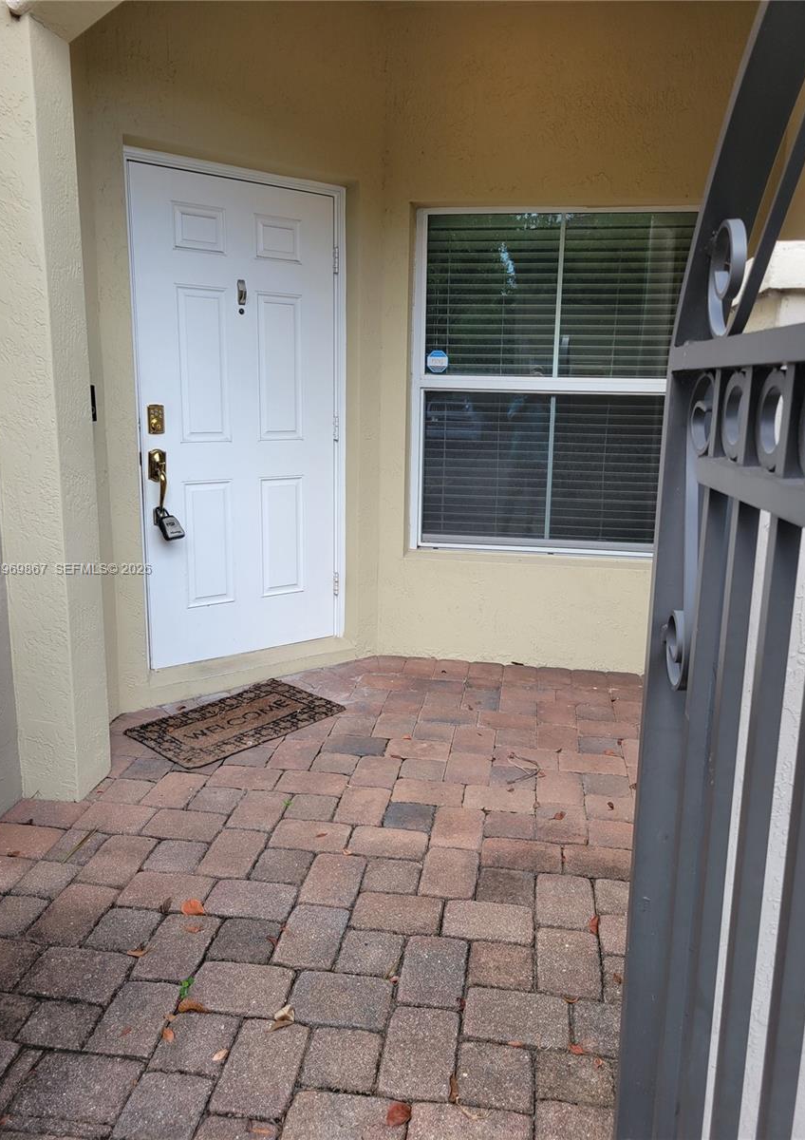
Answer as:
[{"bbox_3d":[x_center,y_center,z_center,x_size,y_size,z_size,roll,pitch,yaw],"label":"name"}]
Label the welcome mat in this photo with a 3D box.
[{"bbox_3d":[-0.646,0.590,3.366,0.462,0.012,0.745,12,18,41],"label":"welcome mat"}]

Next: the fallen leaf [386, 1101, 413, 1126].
[{"bbox_3d":[-0.004,1.031,1.621,0.043,0.009,0.053,2,14,11],"label":"fallen leaf"}]

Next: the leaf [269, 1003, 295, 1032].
[{"bbox_3d":[-0.264,0.968,1.853,0.063,0.023,0.034,-7,15,-23],"label":"leaf"}]

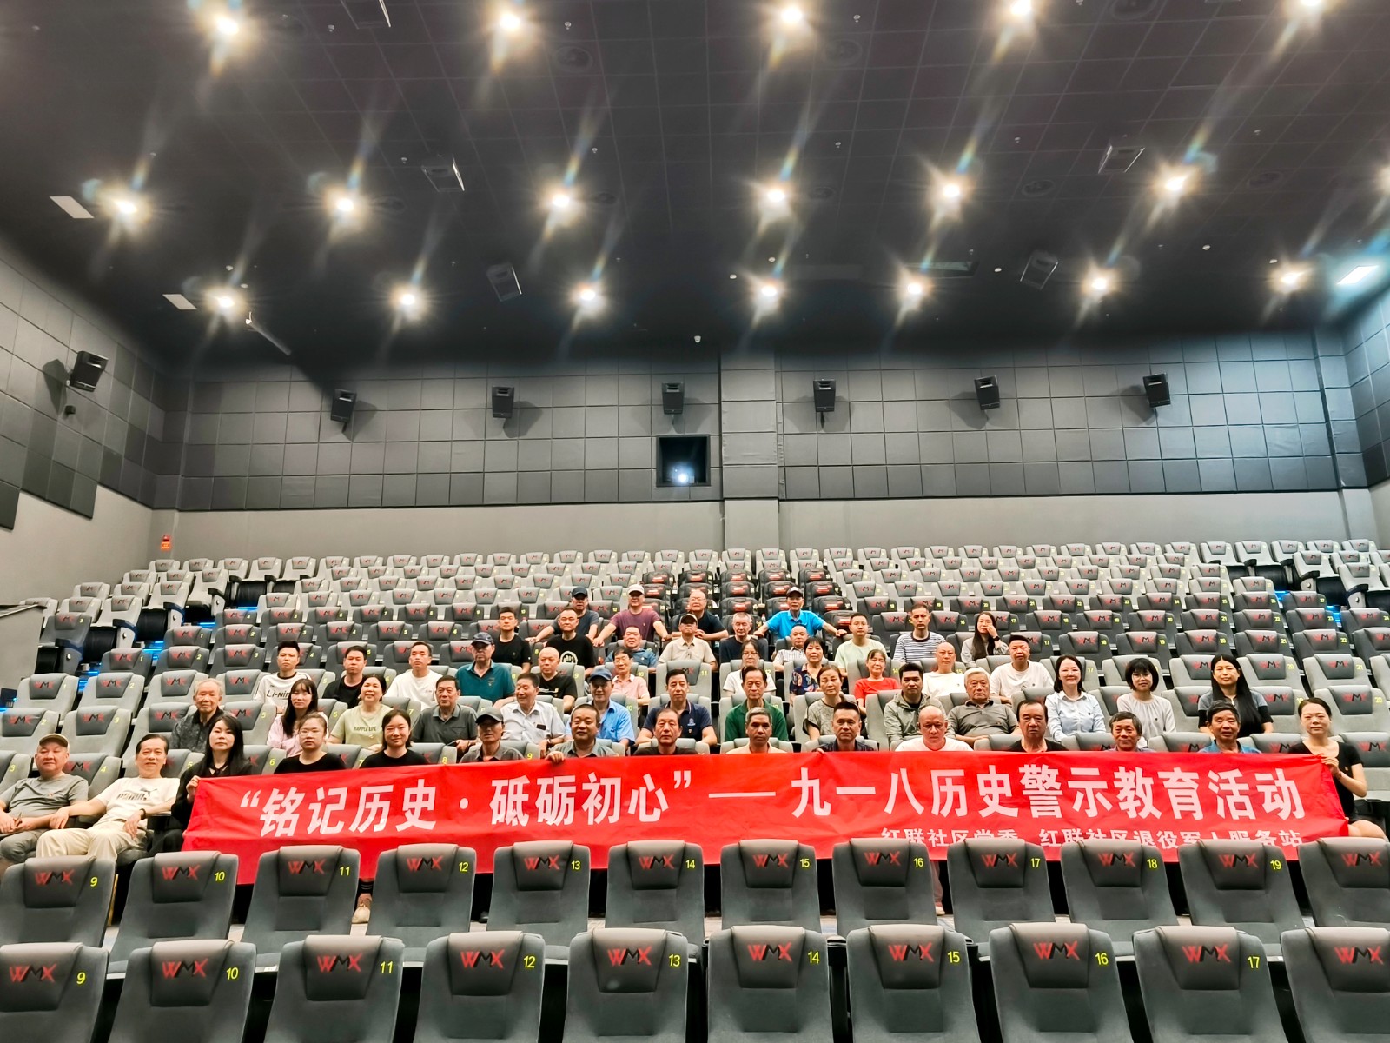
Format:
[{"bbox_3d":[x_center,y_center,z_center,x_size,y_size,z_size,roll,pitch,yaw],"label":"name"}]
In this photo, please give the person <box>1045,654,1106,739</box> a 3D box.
[{"bbox_3d":[2.804,1.558,6.527,0.480,1.254,0.780,-3,-13,12],"label":"person"}]

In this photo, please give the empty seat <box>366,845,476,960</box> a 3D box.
[{"bbox_3d":[-1.304,2.033,4.212,0.550,1.000,0.720,0,-12,-5],"label":"empty seat"}]

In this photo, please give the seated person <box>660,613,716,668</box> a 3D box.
[{"bbox_3d":[-0.044,1.482,8.916,0.540,1.230,0.780,0,-12,-2],"label":"seated person"}]

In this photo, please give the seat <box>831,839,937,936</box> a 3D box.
[{"bbox_3d":[0.946,2.016,4.274,0.540,1.010,0.620,-1,-13,2],"label":"seat"}]

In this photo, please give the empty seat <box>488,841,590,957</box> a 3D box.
[{"bbox_3d":[-0.748,2.035,4.296,0.540,0.950,0.680,0,-13,-3],"label":"empty seat"}]

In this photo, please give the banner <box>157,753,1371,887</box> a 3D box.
[{"bbox_3d":[0.415,1.708,5.458,6.720,0.690,0.360,-1,-12,0],"label":"banner"}]

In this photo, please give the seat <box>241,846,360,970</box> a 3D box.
[{"bbox_3d":[-1.826,2.023,4.170,0.540,1.010,0.620,1,-13,-6],"label":"seat"}]

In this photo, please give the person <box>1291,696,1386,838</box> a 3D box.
[{"bbox_3d":[3.920,1.653,5.455,0.550,1.216,0.800,-2,-13,6],"label":"person"}]

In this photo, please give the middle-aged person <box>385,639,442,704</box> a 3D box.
[{"bbox_3d":[-2.420,1.604,7.862,0.500,1.185,0.750,0,-13,-2],"label":"middle-aged person"}]

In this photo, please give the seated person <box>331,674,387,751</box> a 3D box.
[{"bbox_3d":[-2.442,1.680,6.646,0.500,1.181,0.800,0,-13,-2],"label":"seated person"}]

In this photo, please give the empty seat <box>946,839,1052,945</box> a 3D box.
[{"bbox_3d":[1.506,2.002,4.284,0.540,0.950,0.680,-2,-13,3],"label":"empty seat"}]

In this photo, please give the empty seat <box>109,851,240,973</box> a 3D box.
[{"bbox_3d":[-2.445,2.056,4.195,0.560,1.000,0.650,0,-13,-4],"label":"empty seat"}]

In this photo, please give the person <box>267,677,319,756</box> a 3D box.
[{"bbox_3d":[-2.960,1.701,6.634,0.460,1.147,0.800,0,-13,-2],"label":"person"}]

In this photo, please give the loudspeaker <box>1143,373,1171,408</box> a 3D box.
[{"bbox_3d":[7.686,-2.160,15.322,0.340,0.500,0.300,-8,2,30],"label":"loudspeaker"}]

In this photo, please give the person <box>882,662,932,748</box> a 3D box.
[{"bbox_3d":[1.611,1.602,6.580,0.500,1.210,0.800,-1,-13,3],"label":"person"}]

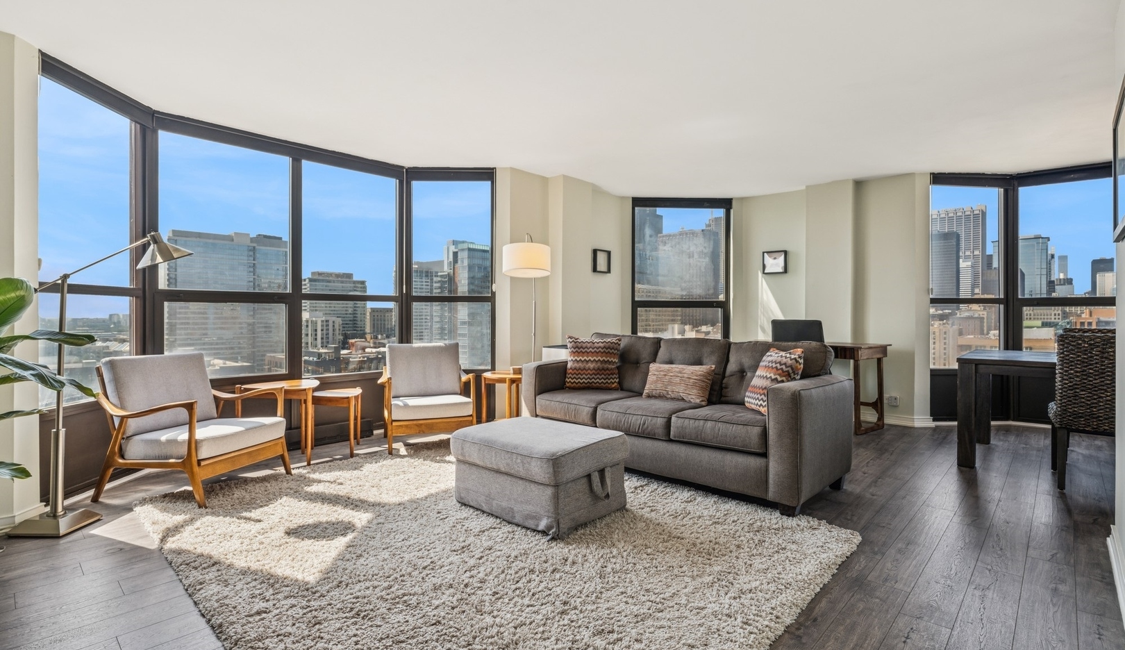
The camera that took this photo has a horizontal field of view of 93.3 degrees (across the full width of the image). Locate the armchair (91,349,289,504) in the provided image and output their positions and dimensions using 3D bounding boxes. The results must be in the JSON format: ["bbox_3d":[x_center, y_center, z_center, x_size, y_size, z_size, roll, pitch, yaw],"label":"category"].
[{"bbox_3d":[-2.263,0.599,3.342,0.790,0.815,0.710,0,1,16],"label":"armchair"}]

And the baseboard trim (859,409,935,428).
[{"bbox_3d":[3.248,0.925,5.191,0.620,0.100,0.150,1,1,43],"label":"baseboard trim"}]

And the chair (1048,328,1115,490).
[{"bbox_3d":[3.342,0.518,3.291,0.480,0.980,0.640,1,1,43],"label":"chair"}]

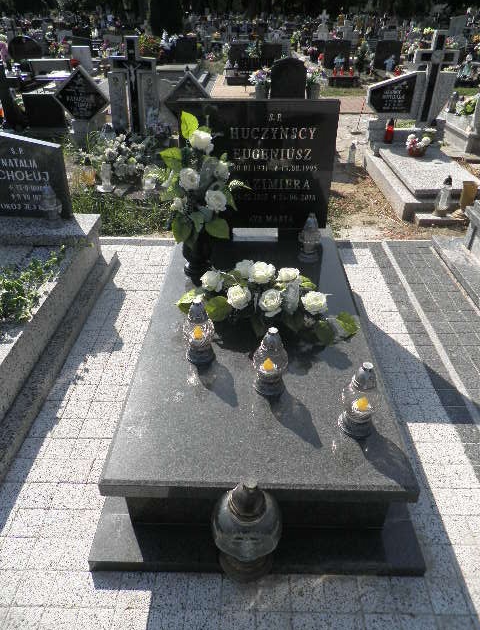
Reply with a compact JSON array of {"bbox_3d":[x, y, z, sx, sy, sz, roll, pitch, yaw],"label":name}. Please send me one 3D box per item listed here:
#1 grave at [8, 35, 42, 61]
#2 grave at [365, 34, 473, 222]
[{"bbox_3d":[-4.655,-5.793,9.665,0.745,0.504,0.080,1,35,1],"label":"grave"},{"bbox_3d":[1.745,-1.745,3.957,0.840,1.240,1.600,1,35,1],"label":"grave"}]

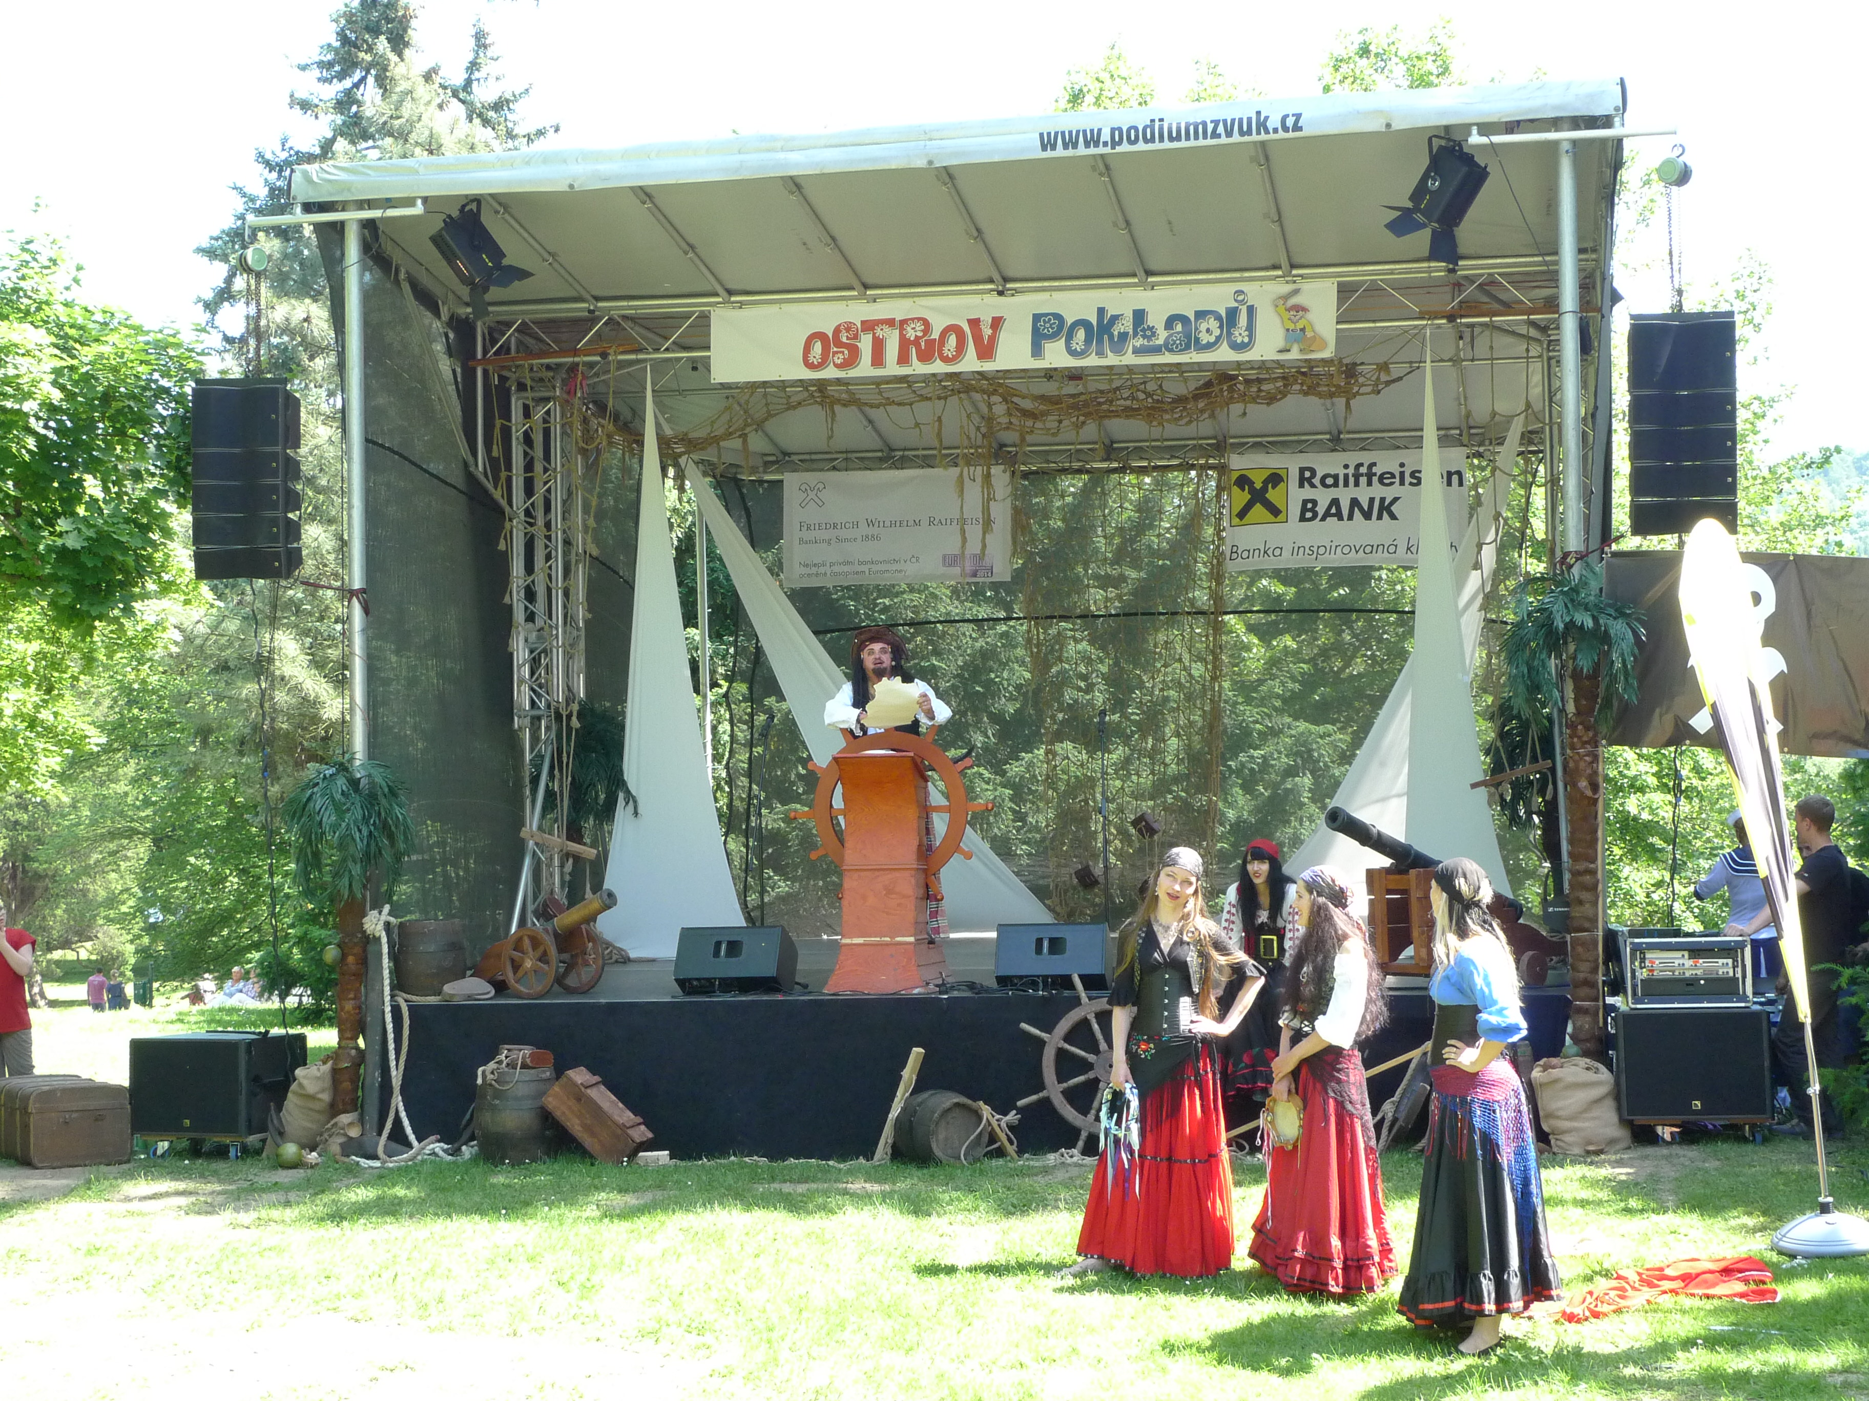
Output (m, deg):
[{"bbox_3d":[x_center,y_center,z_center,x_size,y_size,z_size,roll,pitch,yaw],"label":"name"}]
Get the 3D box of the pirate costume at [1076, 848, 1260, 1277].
[{"bbox_3d":[0.900,1.391,10.850,0.680,1.640,0.500,-1,-1,-2],"label":"pirate costume"}]

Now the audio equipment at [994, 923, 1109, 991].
[{"bbox_3d":[0.625,1.339,14.750,0.580,0.350,0.470,-1,-1,11],"label":"audio equipment"}]

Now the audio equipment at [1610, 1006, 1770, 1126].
[{"bbox_3d":[3.869,1.833,14.373,0.735,0.540,0.700,-1,-2,11],"label":"audio equipment"}]

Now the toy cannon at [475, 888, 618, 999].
[{"bbox_3d":[-2.071,1.280,15.029,0.880,0.590,0.460,-2,-1,33],"label":"toy cannon"}]

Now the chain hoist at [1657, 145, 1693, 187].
[{"bbox_3d":[3.705,-2.674,14.050,0.160,0.210,0.140,1,-3,-41],"label":"chain hoist"}]

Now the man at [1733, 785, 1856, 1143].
[{"bbox_3d":[4.445,1.360,14.450,0.600,1.750,0.520,-1,-1,24],"label":"man"}]

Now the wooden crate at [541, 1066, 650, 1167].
[{"bbox_3d":[-1.720,2.149,14.400,0.520,0.200,0.220,42,10,13],"label":"wooden crate"}]

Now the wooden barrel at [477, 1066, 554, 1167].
[{"bbox_3d":[-2.168,2.149,14.500,0.430,0.480,0.430,-1,-1,11],"label":"wooden barrel"}]

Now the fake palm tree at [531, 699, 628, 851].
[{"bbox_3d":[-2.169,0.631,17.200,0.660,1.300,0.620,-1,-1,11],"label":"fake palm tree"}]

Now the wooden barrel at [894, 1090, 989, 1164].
[{"bbox_3d":[0.037,2.142,14.080,0.370,0.480,0.370,0,-1,-25],"label":"wooden barrel"}]

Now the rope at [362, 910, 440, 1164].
[{"bbox_3d":[-2.804,1.764,14.750,0.410,1.350,0.300,-1,-1,11],"label":"rope"}]

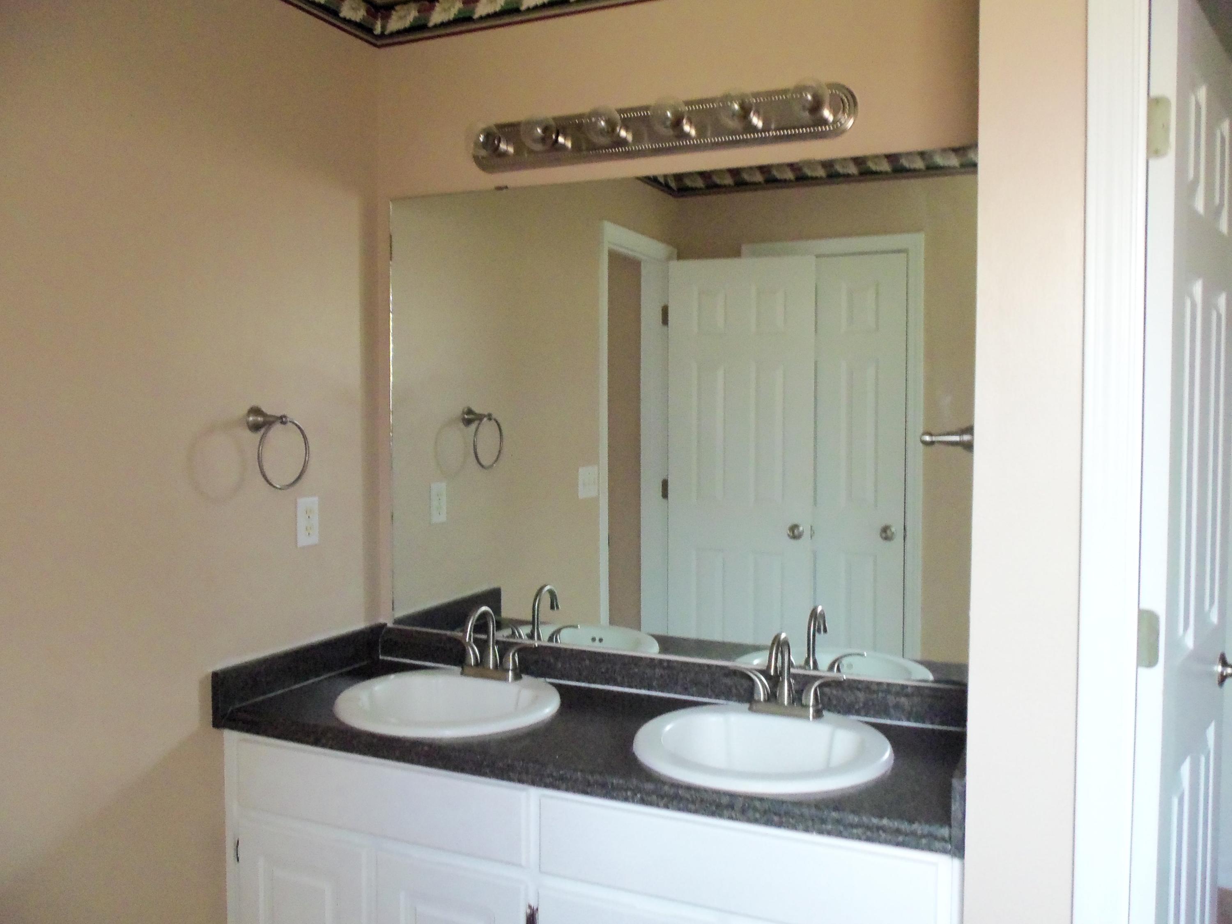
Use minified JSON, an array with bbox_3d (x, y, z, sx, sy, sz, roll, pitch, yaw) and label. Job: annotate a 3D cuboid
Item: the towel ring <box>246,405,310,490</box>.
[{"bbox_3d":[-0.749,-0.032,2.264,0.084,0.183,0.158,1,3,24],"label":"towel ring"}]

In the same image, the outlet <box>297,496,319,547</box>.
[{"bbox_3d":[-0.722,0.140,2.423,0.008,0.115,0.071,1,3,24],"label":"outlet"}]

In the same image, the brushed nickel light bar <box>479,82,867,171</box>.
[{"bbox_3d":[0.053,-0.744,2.261,0.920,0.116,0.140,1,3,24],"label":"brushed nickel light bar"}]

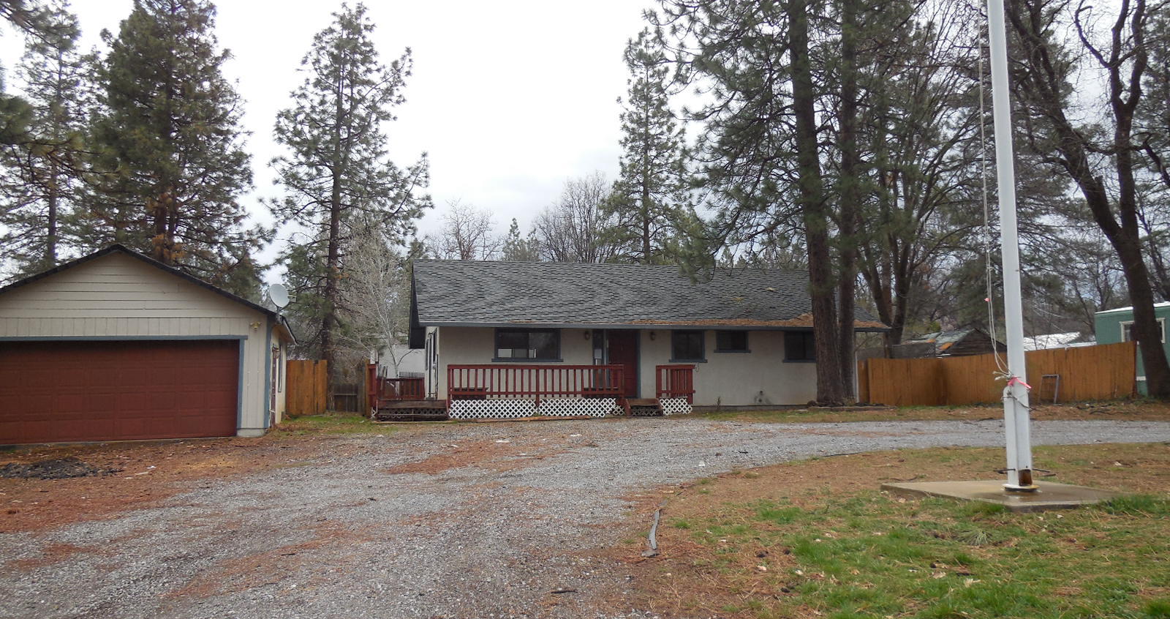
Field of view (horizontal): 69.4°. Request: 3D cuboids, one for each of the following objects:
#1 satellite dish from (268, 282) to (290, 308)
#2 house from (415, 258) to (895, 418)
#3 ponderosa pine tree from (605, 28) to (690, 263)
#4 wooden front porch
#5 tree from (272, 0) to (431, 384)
[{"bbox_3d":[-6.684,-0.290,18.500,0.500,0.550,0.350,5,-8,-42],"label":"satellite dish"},{"bbox_3d":[1.394,1.060,30.937,14.892,5.406,10.506,1,-6,-13],"label":"house"},{"bbox_3d":[3.421,-5.227,45.786,4.754,20.837,4.754,1,-6,-13],"label":"ponderosa pine tree"},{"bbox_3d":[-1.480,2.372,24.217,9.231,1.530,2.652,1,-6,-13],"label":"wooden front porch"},{"bbox_3d":[-9.796,-4.538,35.671,6.626,17.575,6.626,1,-6,-13],"label":"tree"}]

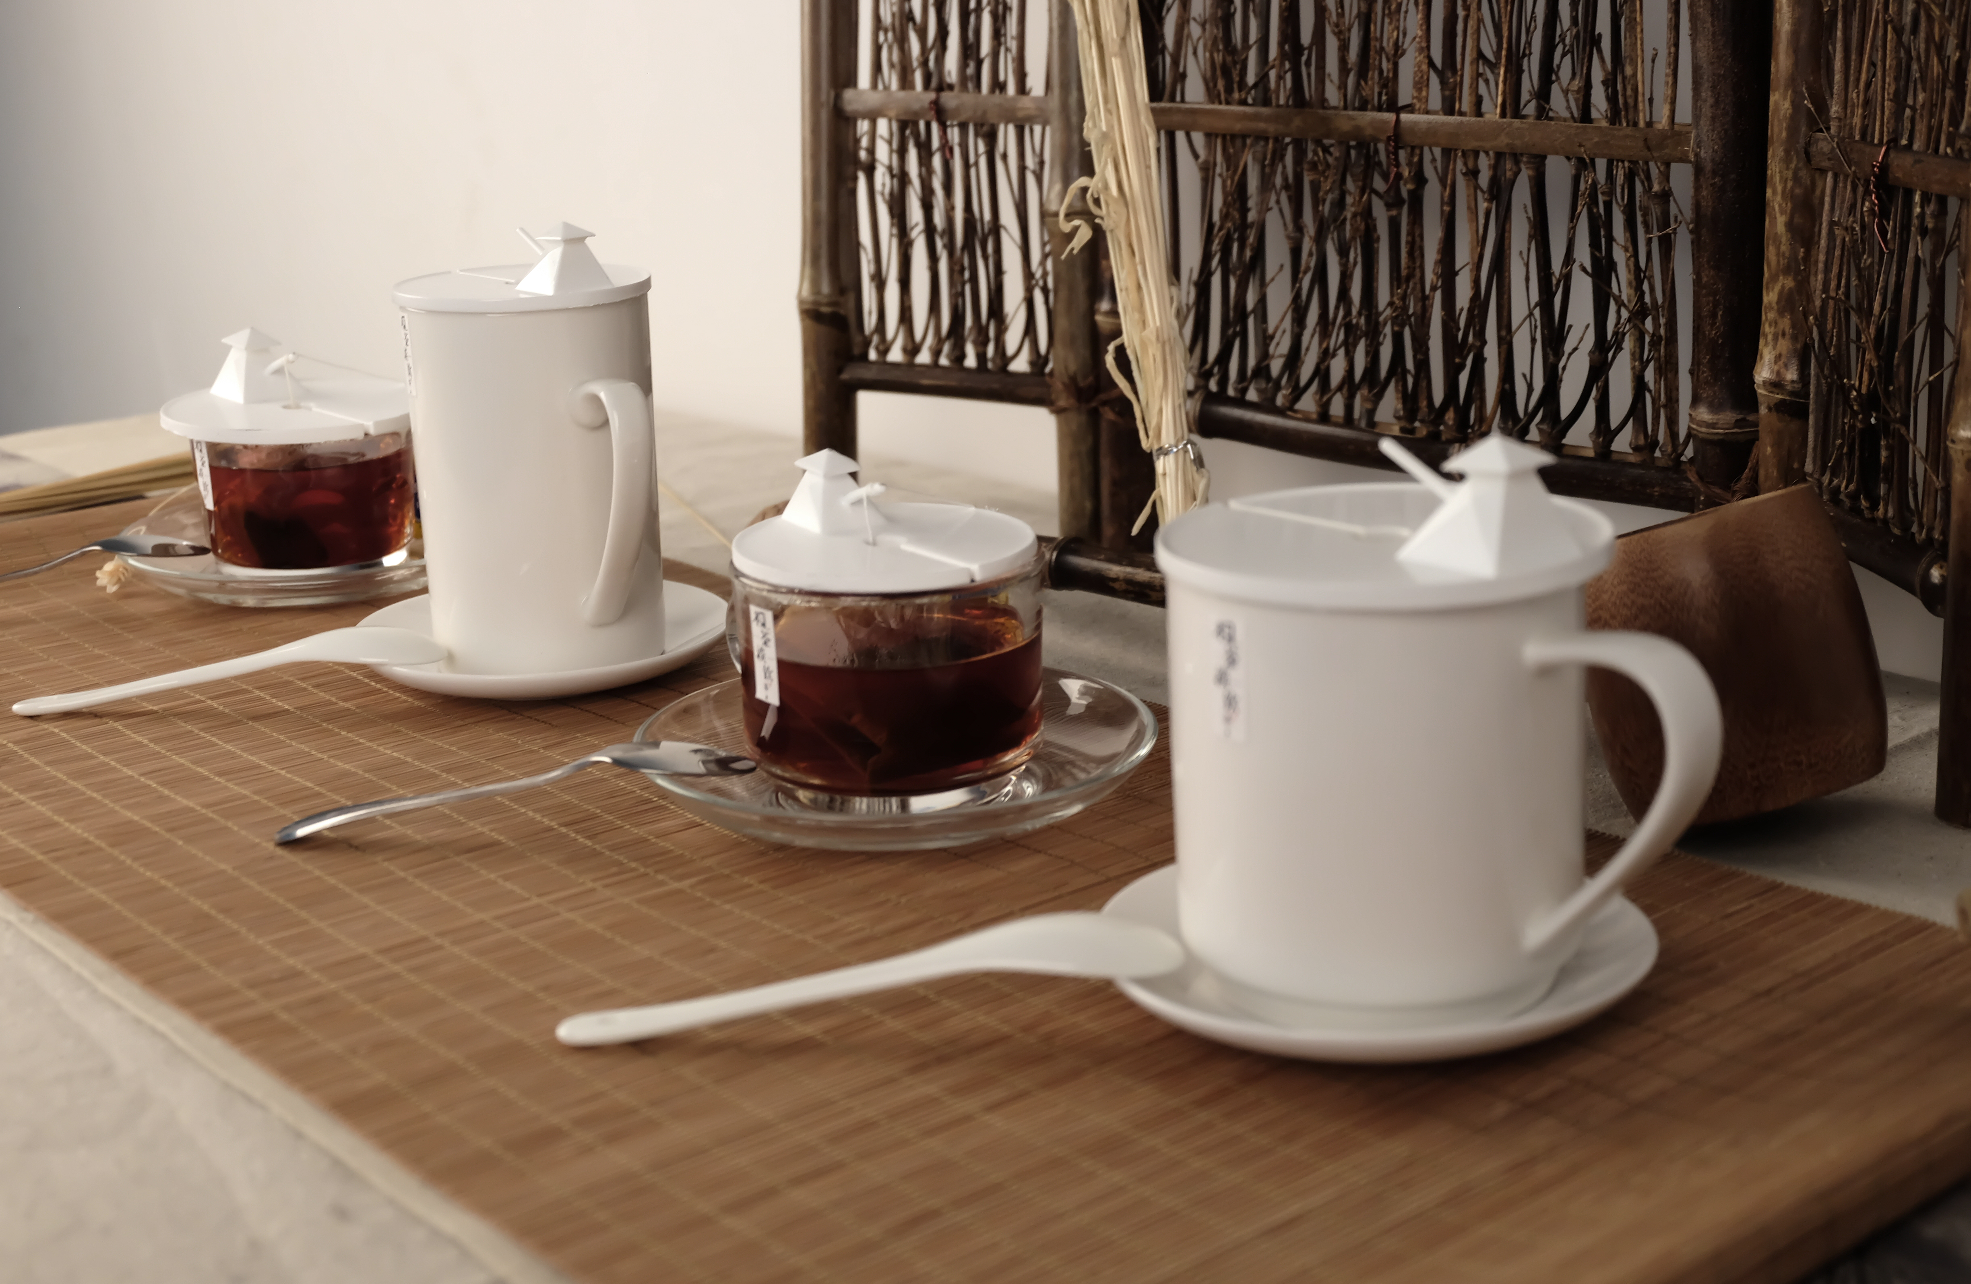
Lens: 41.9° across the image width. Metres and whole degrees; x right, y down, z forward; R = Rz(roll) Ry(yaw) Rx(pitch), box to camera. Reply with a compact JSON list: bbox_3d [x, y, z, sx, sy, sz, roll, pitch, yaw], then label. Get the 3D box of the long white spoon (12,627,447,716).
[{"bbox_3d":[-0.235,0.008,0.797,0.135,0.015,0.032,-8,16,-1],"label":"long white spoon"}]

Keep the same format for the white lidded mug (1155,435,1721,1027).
[{"bbox_3d":[0.098,0.013,0.544,0.094,0.116,0.127,-17,22,-42],"label":"white lidded mug"}]

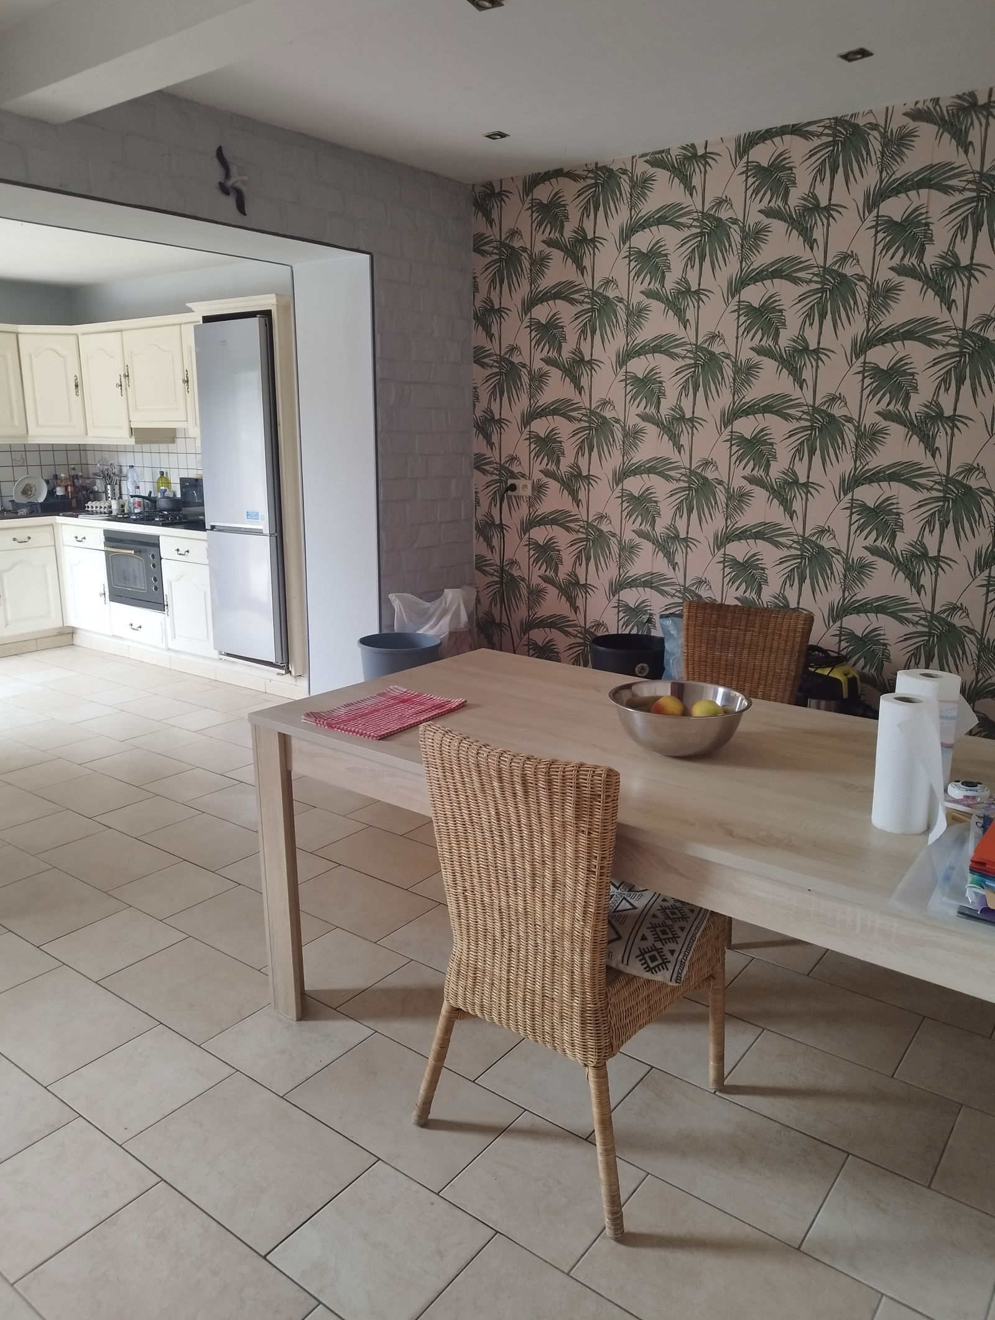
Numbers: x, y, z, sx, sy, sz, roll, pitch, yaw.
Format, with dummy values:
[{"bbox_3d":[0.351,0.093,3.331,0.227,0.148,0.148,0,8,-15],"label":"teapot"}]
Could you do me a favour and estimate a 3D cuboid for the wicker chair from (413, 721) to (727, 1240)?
[{"bbox_3d":[0.173,0.539,1.920,0.500,0.912,0.545,10,17,35],"label":"wicker chair"}]

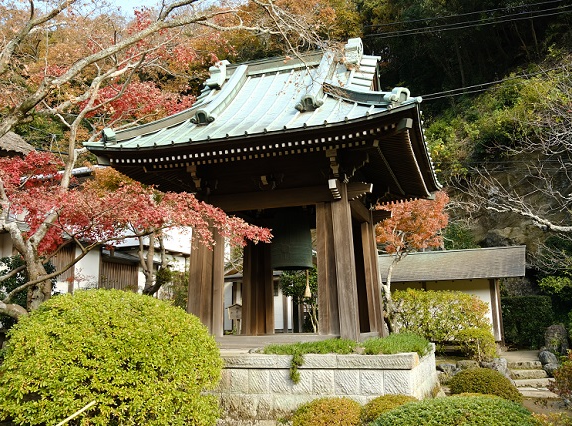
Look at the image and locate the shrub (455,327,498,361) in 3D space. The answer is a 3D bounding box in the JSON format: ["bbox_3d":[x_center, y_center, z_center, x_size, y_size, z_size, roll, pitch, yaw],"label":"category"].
[{"bbox_3d":[4.499,3.088,12.563,1.010,0.740,0.930,0,-11,0],"label":"shrub"}]

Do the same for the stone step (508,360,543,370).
[{"bbox_3d":[5.403,3.478,12.218,0.820,0.170,0.380,0,-11,-2],"label":"stone step"}]

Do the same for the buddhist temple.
[{"bbox_3d":[0.086,-0.544,10.922,5.770,6.050,5.500,-4,-12,19],"label":"buddhist temple"}]

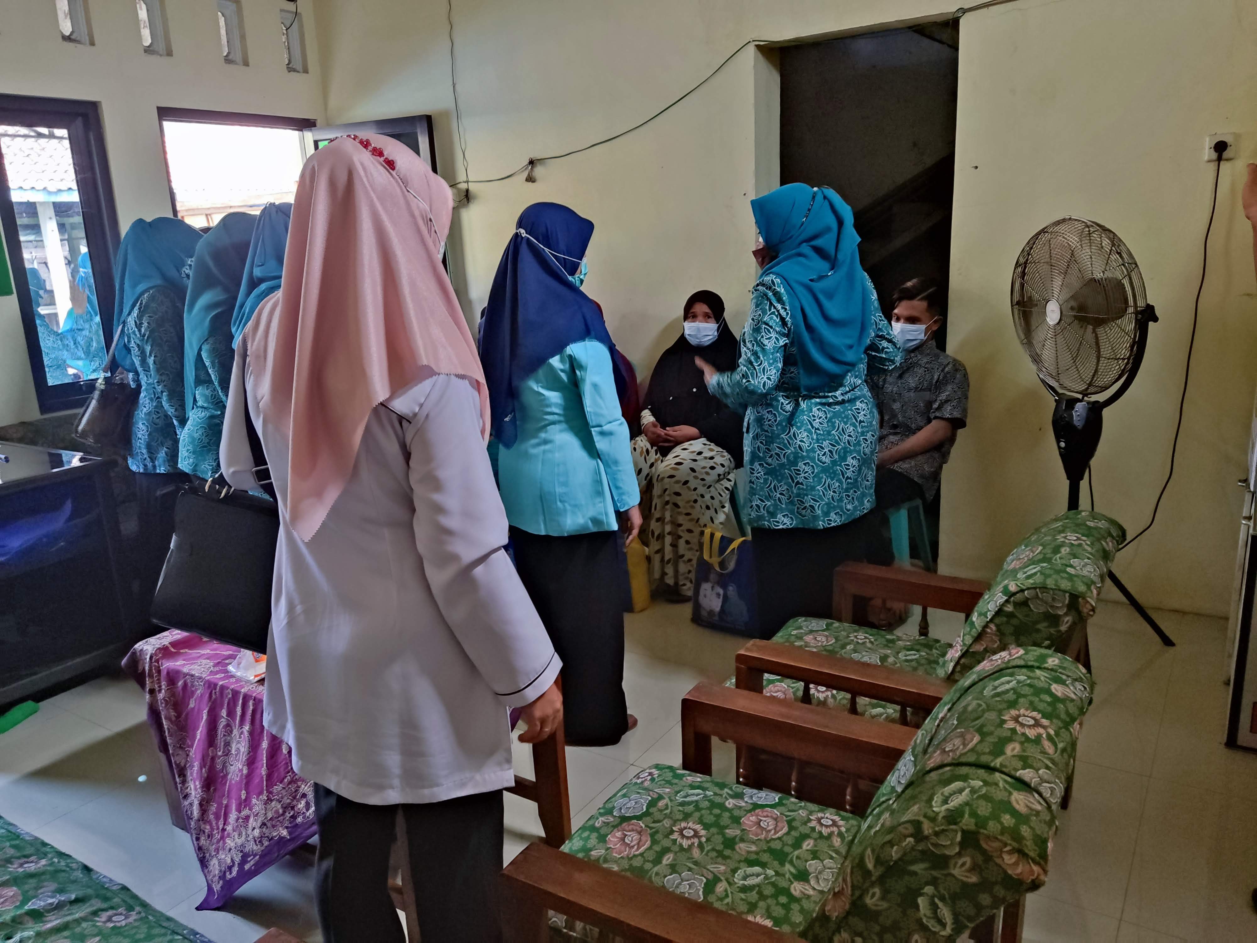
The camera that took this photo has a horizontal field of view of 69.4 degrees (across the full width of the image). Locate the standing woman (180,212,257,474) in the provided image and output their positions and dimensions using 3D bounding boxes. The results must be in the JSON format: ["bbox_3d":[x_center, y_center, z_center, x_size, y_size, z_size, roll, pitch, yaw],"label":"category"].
[{"bbox_3d":[-1.317,-0.089,3.152,0.400,1.550,0.470,-16,19,-42],"label":"standing woman"}]

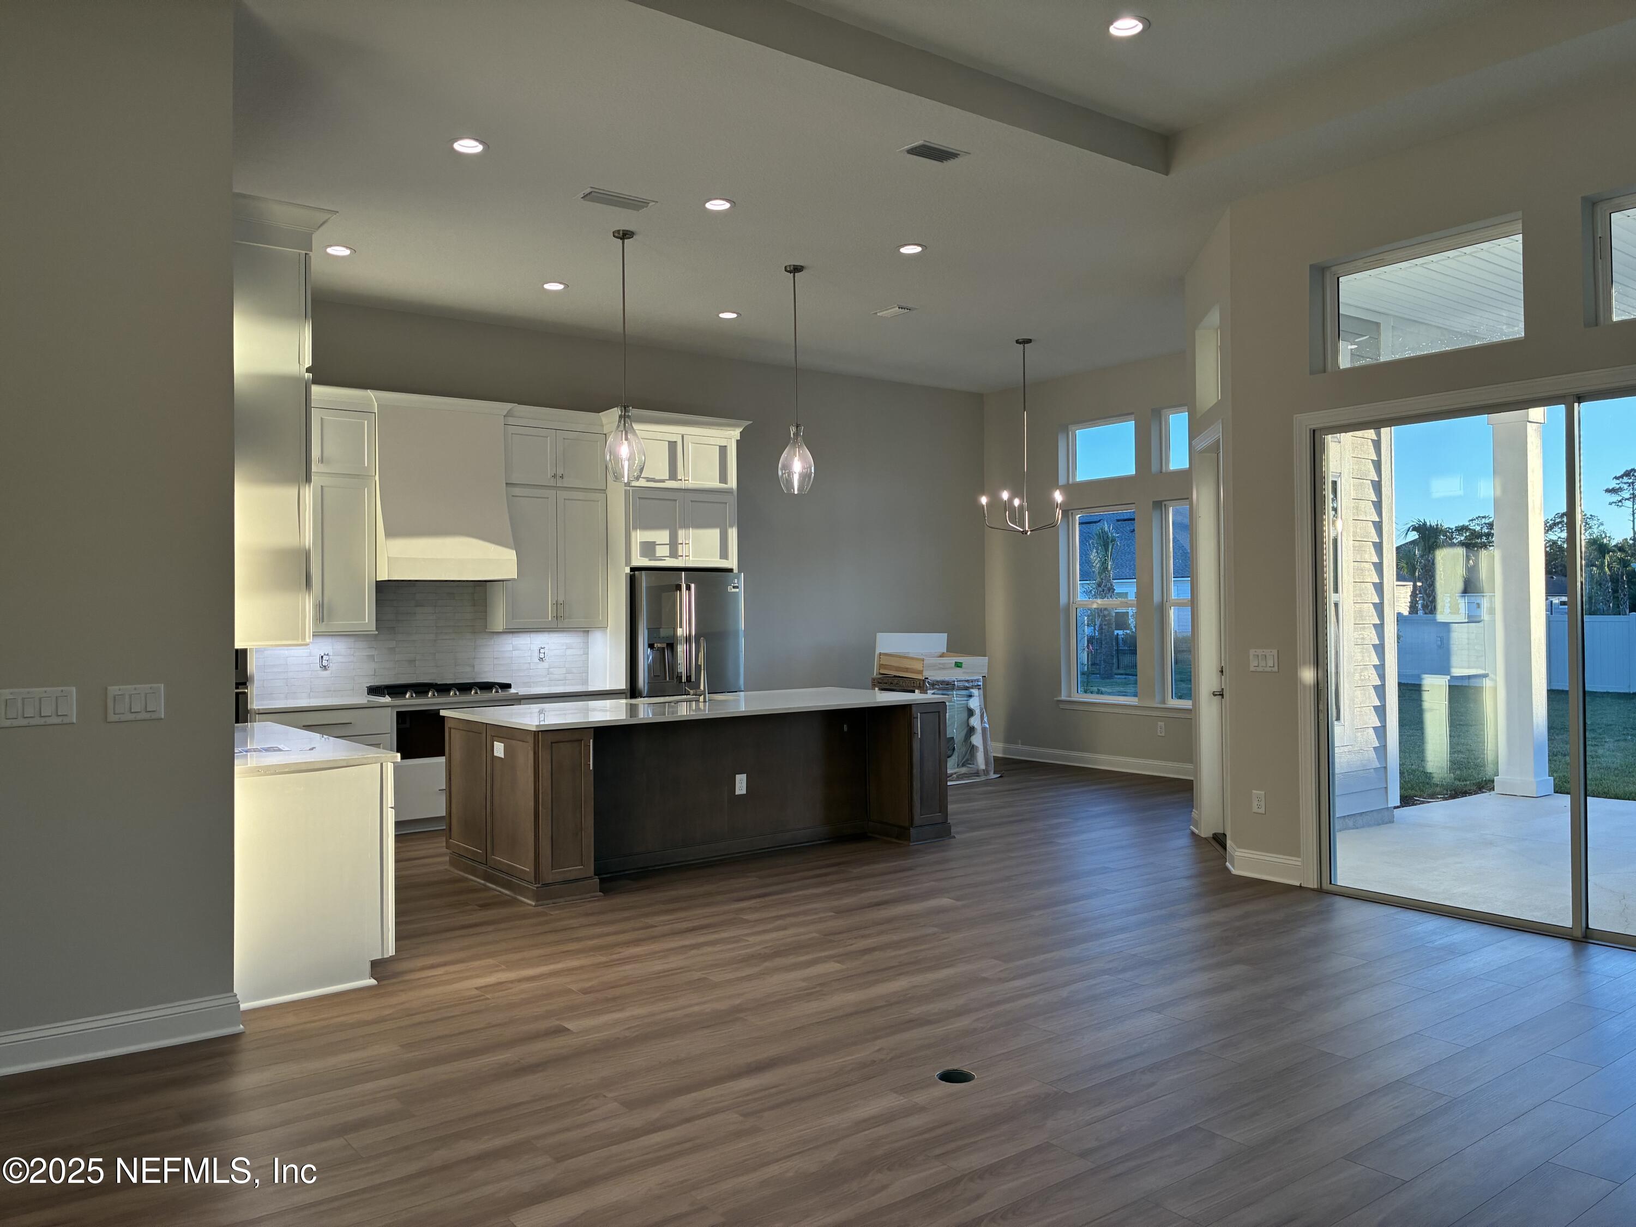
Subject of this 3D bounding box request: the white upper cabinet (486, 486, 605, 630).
[{"bbox_3d":[-2.056,-0.407,9.362,0.840,1.055,0.345,0,0,-37],"label":"white upper cabinet"}]

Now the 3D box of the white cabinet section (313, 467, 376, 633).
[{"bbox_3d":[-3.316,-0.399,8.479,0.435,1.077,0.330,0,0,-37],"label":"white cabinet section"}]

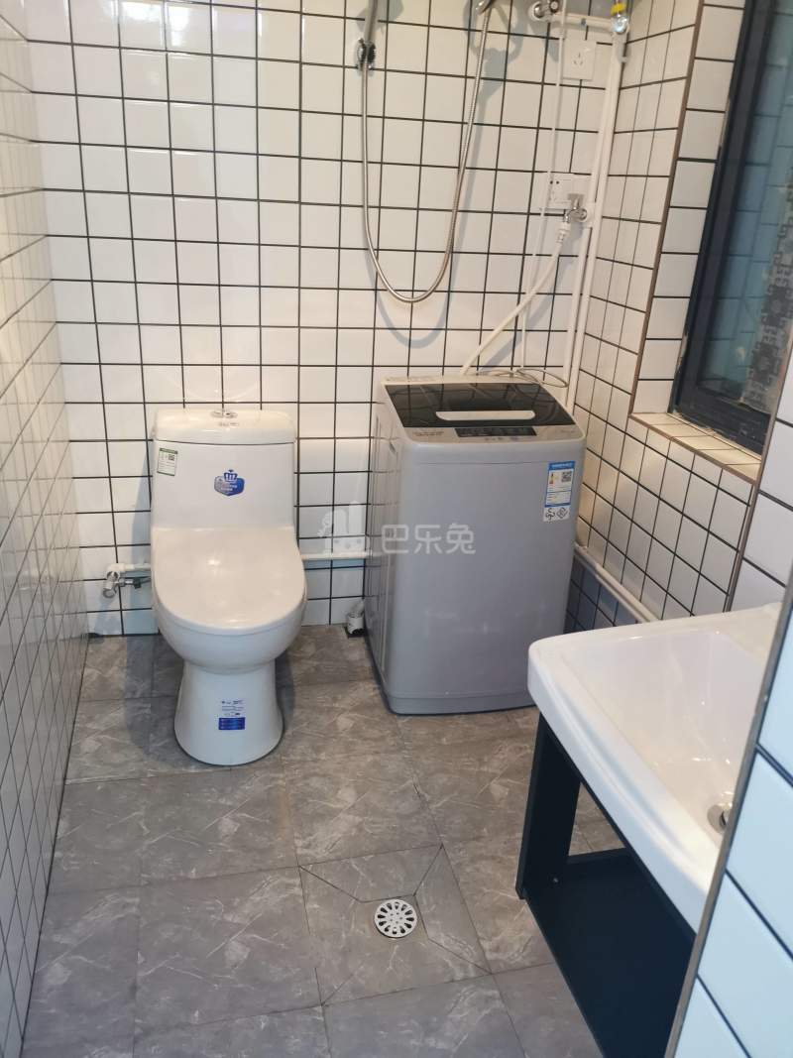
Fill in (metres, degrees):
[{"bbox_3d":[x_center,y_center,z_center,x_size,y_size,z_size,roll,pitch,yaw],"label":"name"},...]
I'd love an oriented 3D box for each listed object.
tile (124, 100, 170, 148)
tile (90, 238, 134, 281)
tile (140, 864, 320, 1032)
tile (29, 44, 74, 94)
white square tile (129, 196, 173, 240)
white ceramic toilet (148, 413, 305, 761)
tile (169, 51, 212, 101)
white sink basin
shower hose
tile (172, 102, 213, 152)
[{"bbox_3d":[-0.573,-0.931,1.901,0.099,0.099,0.009,-2,23,-13],"label":"tile"},{"bbox_3d":[-0.686,-0.649,1.996,0.099,0.099,0.009,-2,23,-13],"label":"tile"},{"bbox_3d":[-0.304,0.735,1.468,0.300,0.010,0.300,-2,24,-12],"label":"tile"},{"bbox_3d":[-0.759,-1.016,1.819,0.089,0.099,0.009,-2,23,-13],"label":"tile"},{"bbox_3d":[-0.582,-0.745,1.979,0.098,0.098,0.010,-2,24,-12],"label":"white square tile"},{"bbox_3d":[-0.406,0.121,2.001,0.370,0.680,0.683,-1,23,-11],"label":"white ceramic toilet"},{"bbox_3d":[-0.479,-1.049,1.924,0.100,0.100,0.008,-2,24,-13],"label":"tile"},{"bbox_3d":[0.369,0.263,0.893,0.365,0.159,0.452,-3,24,-14],"label":"white sink basin"},{"bbox_3d":[0.060,-0.910,2.047,0.300,0.682,0.090,-2,24,-13],"label":"shower hose"},{"bbox_3d":[-0.484,-0.954,1.965,0.100,0.100,0.008,-2,24,-13],"label":"tile"}]

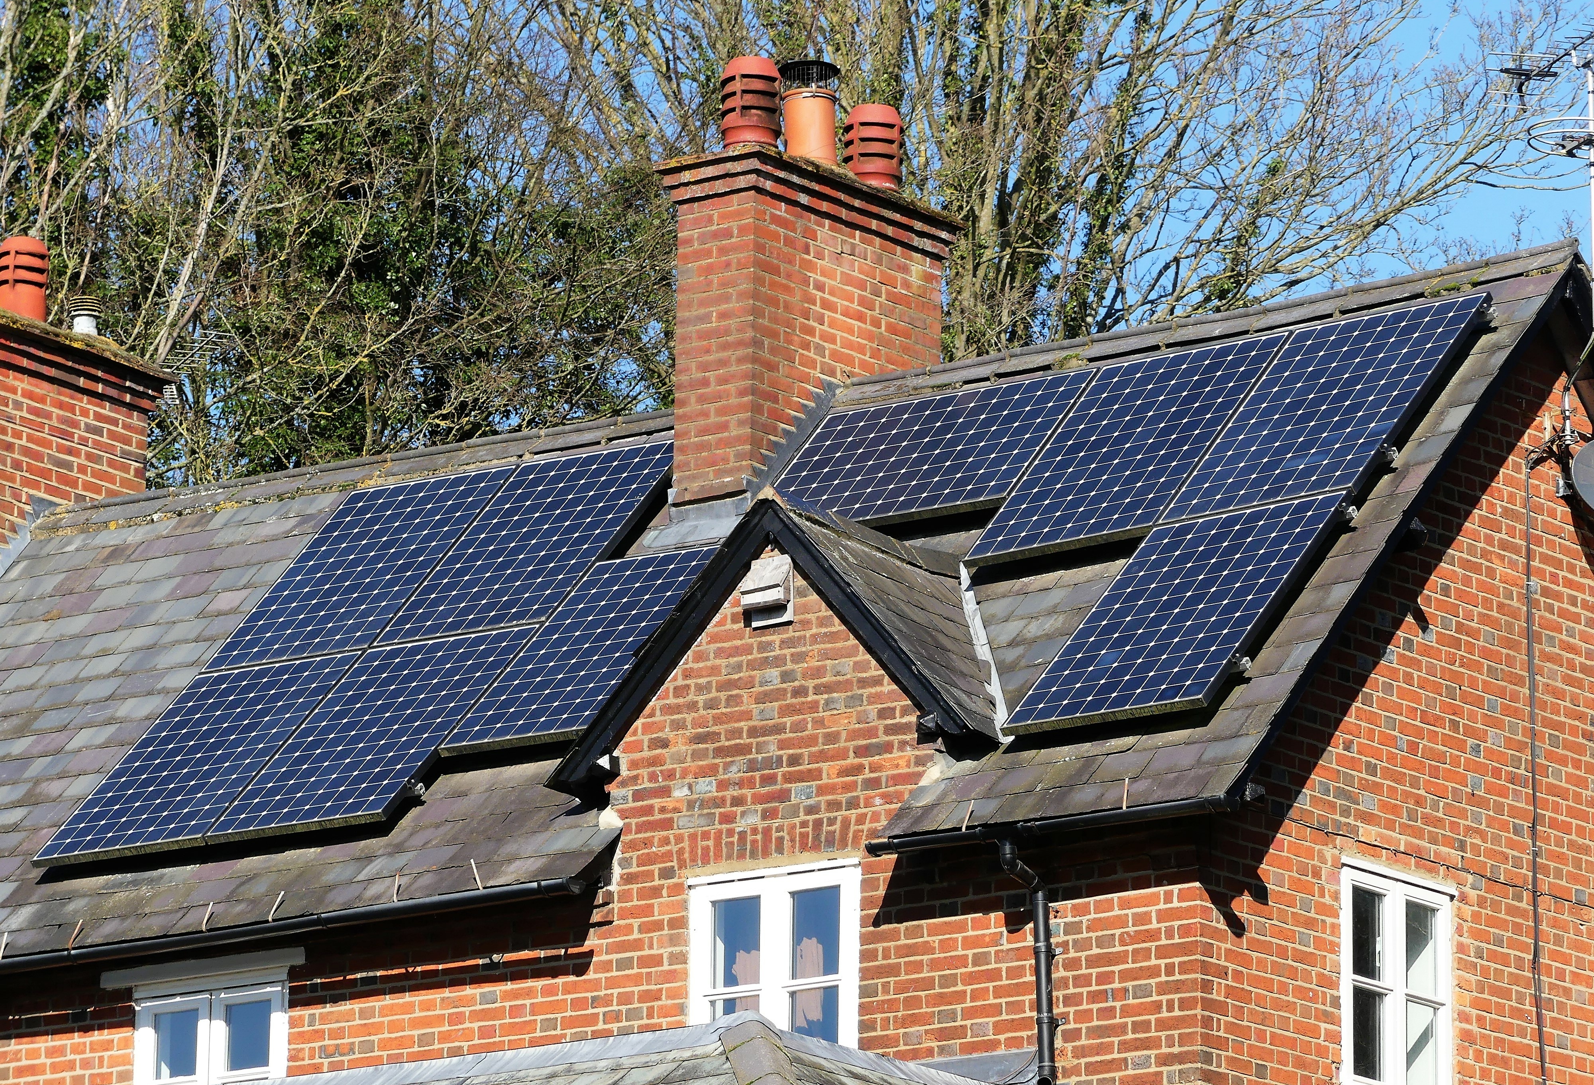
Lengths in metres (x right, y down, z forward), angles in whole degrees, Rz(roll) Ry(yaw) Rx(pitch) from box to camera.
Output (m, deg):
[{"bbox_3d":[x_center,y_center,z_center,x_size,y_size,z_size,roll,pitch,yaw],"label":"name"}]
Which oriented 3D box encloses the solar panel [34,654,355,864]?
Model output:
[{"bbox_3d":[-2.786,1.012,38.312,1.046,1.559,0.046,-9,-61,36],"label":"solar panel"}]

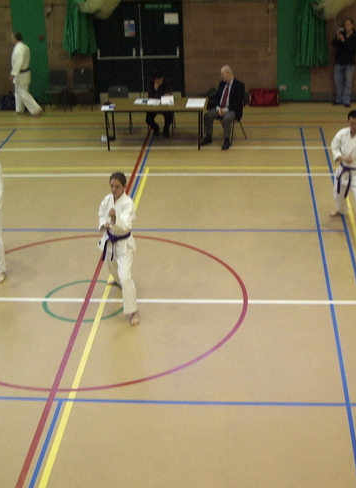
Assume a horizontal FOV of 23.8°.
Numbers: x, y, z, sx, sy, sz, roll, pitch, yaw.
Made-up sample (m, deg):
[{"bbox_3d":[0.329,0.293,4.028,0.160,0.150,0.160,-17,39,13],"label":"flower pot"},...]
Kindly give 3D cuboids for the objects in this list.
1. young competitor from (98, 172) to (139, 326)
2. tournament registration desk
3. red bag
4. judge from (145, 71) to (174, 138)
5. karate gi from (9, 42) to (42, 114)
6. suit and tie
[{"bbox_3d":[-0.649,-0.018,9.233,0.580,1.520,0.980,4,25,12],"label":"young competitor"},{"bbox_3d":[-0.391,-2.090,14.672,1.800,0.730,0.800,0,25,5],"label":"tournament registration desk"},{"bbox_3d":[1.713,-2.946,16.881,0.610,0.320,0.300,-1,25,3],"label":"red bag"},{"bbox_3d":[-0.300,-2.529,15.112,0.520,1.160,0.740,0,25,5],"label":"judge"},{"bbox_3d":[-3.024,-3.258,16.646,0.594,1.366,0.495,6,26,18],"label":"karate gi"},{"bbox_3d":[0.848,-2.327,14.738,0.564,1.069,0.733,18,32,36],"label":"suit and tie"}]

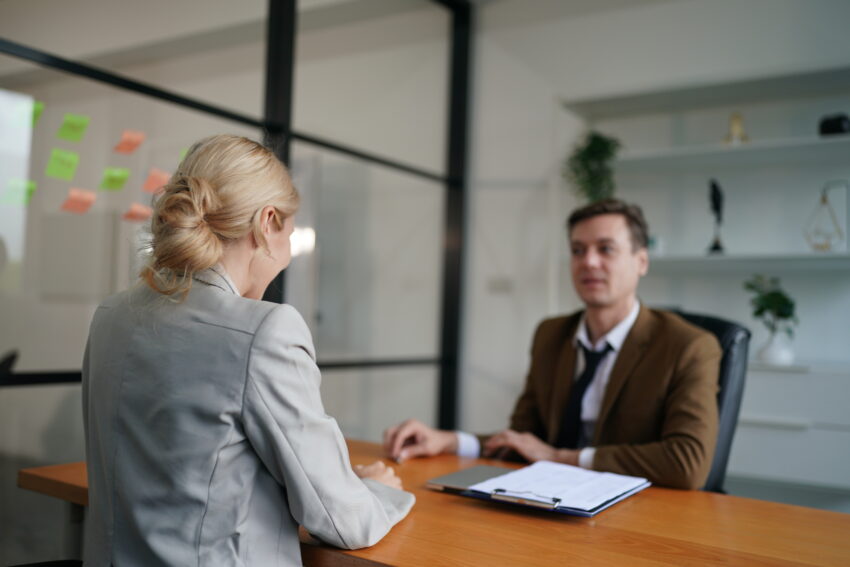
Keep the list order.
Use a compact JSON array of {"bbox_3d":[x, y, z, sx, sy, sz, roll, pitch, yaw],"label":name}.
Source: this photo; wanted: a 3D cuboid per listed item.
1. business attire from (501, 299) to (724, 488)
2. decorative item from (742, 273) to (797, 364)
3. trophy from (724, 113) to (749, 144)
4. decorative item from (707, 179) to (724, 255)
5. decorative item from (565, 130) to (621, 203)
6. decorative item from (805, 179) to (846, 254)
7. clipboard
[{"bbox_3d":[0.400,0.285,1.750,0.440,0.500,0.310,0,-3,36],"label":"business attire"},{"bbox_3d":[1.393,0.145,3.332,0.180,0.345,0.165,0,-3,33],"label":"decorative item"},{"bbox_3d":[1.298,-0.646,3.445,0.085,0.122,0.070,0,-3,33],"label":"trophy"},{"bbox_3d":[1.230,-0.283,3.489,0.060,0.305,0.055,0,-3,33],"label":"decorative item"},{"bbox_3d":[0.757,-0.520,3.737,0.200,0.320,0.180,0,-3,33],"label":"decorative item"},{"bbox_3d":[1.581,-0.268,3.263,0.145,0.275,0.100,0,-3,33],"label":"decorative item"},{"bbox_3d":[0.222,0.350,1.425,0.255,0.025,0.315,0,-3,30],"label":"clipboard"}]

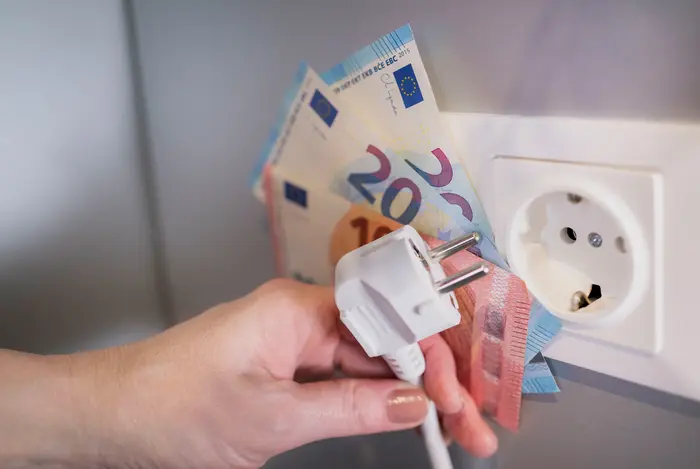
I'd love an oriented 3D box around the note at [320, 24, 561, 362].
[{"bbox_3d":[0.021,0.001,0.250,0.072,0.133,0.005,-17,10,45],"label":"note"}]

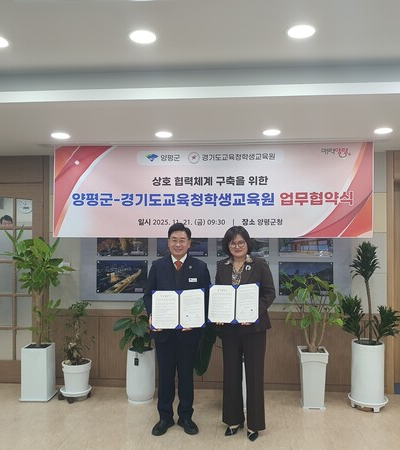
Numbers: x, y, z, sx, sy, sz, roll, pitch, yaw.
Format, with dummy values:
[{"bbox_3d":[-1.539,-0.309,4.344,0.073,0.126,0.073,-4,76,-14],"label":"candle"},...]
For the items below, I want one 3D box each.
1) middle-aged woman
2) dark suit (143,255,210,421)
[{"bbox_3d":[0.378,0.850,3.712,0.513,1.691,0.412,0,0,12],"label":"middle-aged woman"},{"bbox_3d":[-0.188,0.947,3.772,0.563,1.405,0.352,0,0,-1],"label":"dark suit"}]

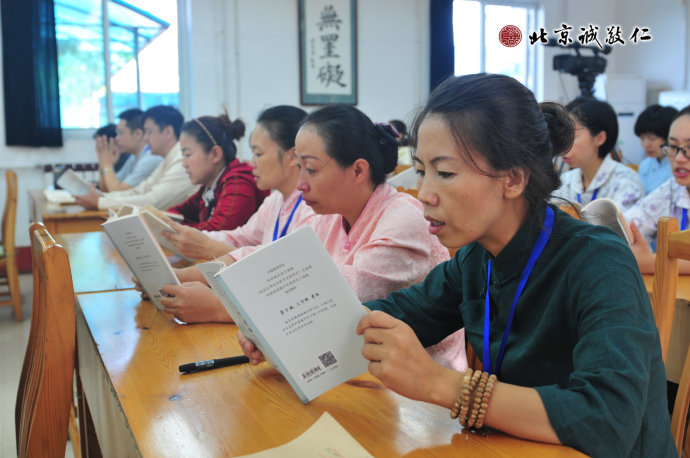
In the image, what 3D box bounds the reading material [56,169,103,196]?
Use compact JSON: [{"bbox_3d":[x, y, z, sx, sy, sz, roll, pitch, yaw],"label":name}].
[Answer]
[{"bbox_3d":[-1.269,-0.199,3.580,0.060,0.210,0.160,-54,4,-36],"label":"reading material"}]

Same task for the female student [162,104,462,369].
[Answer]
[{"bbox_3d":[-0.002,0.297,1.647,0.750,1.150,0.500,-4,9,-23],"label":"female student"}]

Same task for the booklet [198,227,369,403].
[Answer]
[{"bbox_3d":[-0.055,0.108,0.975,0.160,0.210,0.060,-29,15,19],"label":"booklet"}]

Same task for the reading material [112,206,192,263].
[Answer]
[{"bbox_3d":[-0.485,0.006,1.920,0.200,0.080,0.190,33,-30,-15],"label":"reading material"}]

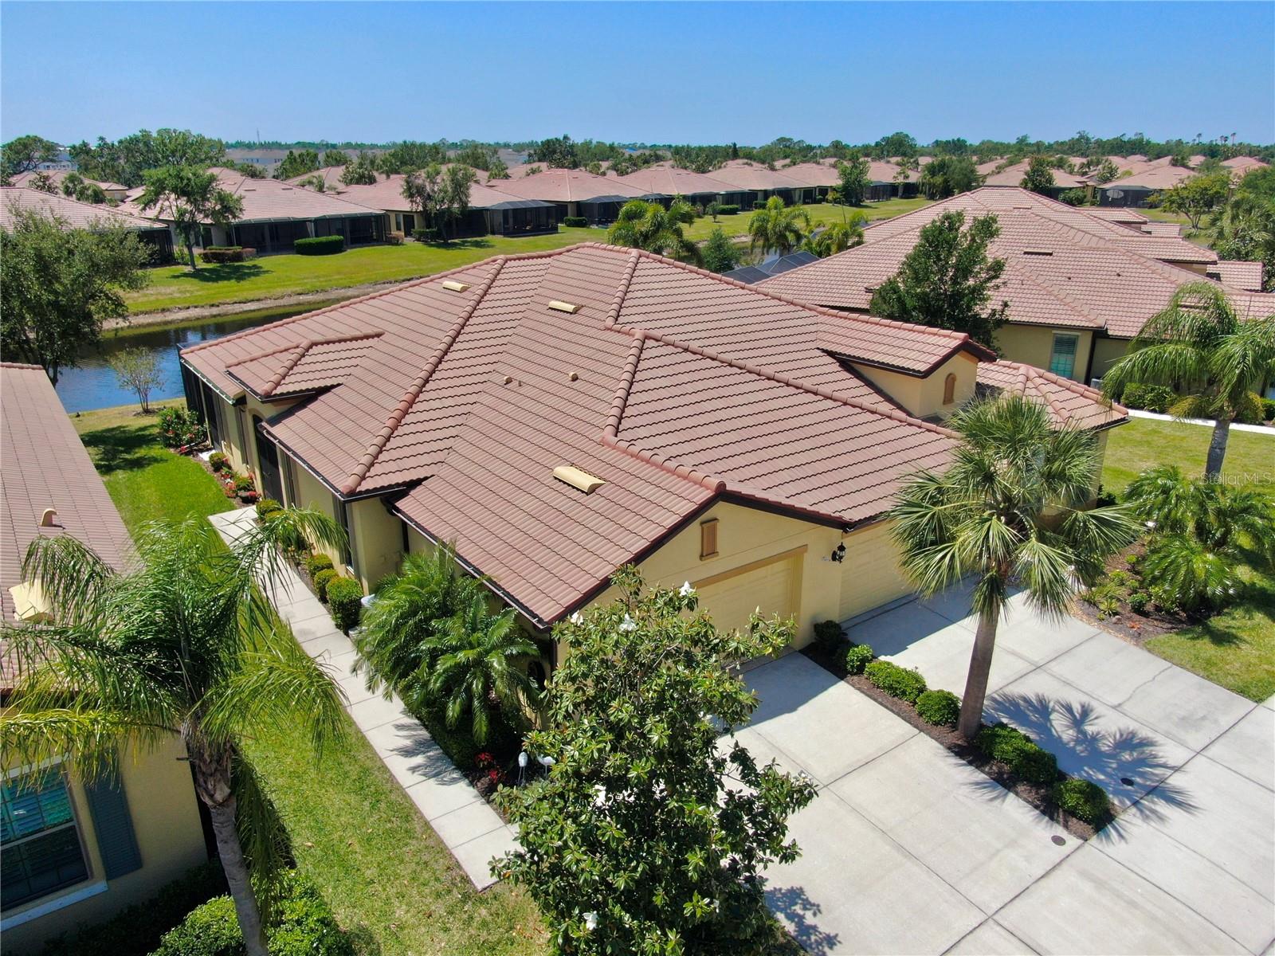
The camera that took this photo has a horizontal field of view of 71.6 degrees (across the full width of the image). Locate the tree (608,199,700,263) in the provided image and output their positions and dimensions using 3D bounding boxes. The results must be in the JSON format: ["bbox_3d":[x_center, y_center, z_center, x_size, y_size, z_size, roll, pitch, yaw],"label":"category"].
[{"bbox_3d":[1.096,-15.055,58.955,5.800,6.300,5.000,-14,25,-33],"label":"tree"}]

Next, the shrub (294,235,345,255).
[{"bbox_3d":[-30.230,-22.130,84.180,4.460,1.659,1.700,-13,24,-31],"label":"shrub"}]

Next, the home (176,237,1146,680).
[{"bbox_3d":[-1.441,-3.964,28.199,20.260,6.860,25.440,-14,25,-33],"label":"home"}]

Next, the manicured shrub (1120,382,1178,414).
[{"bbox_3d":[19.580,-3.060,33.930,1.932,1.103,1.155,13,24,32],"label":"manicured shrub"}]

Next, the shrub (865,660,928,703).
[{"bbox_3d":[4.830,3.800,16.590,0.750,0.515,1.302,-14,25,-33],"label":"shrub"}]

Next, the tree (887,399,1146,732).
[{"bbox_3d":[5.870,1.734,14.472,3.750,5.950,3.750,-14,25,-33],"label":"tree"}]

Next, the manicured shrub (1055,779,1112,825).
[{"bbox_3d":[6.890,5.000,13.700,0.700,0.551,0.780,-14,25,-33],"label":"manicured shrub"}]

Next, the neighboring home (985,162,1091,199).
[{"bbox_3d":[77.461,-57.877,172.081,20.000,6.700,23.000,7,22,17],"label":"neighboring home"}]

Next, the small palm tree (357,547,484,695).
[{"bbox_3d":[-3.932,2.581,16.176,2.600,3.200,2.700,-14,25,-33],"label":"small palm tree"}]

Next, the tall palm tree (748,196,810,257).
[{"bbox_3d":[10.835,-18.390,67.957,4.600,6.300,4.600,0,21,0],"label":"tall palm tree"}]

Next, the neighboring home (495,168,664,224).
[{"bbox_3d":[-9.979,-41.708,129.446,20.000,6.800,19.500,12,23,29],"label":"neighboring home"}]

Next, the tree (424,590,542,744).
[{"bbox_3d":[-2.697,3.391,14.840,2.350,2.600,2.350,0,21,0],"label":"tree"}]

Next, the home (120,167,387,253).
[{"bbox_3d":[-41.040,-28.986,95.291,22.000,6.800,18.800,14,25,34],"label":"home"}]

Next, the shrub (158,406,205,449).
[{"bbox_3d":[-15.380,-1.700,29.880,1.448,1.330,1.575,-14,25,-33],"label":"shrub"}]

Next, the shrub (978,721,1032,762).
[{"bbox_3d":[6.138,4.437,14.840,0.720,0.620,0.950,-14,25,-33],"label":"shrub"}]

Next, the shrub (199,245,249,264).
[{"bbox_3d":[-39.270,-21.588,83.678,4.600,1.200,2.200,-4,21,-11],"label":"shrub"}]

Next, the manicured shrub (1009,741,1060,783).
[{"bbox_3d":[6.510,4.660,14.480,0.726,0.578,0.759,0,20,0],"label":"manicured shrub"}]

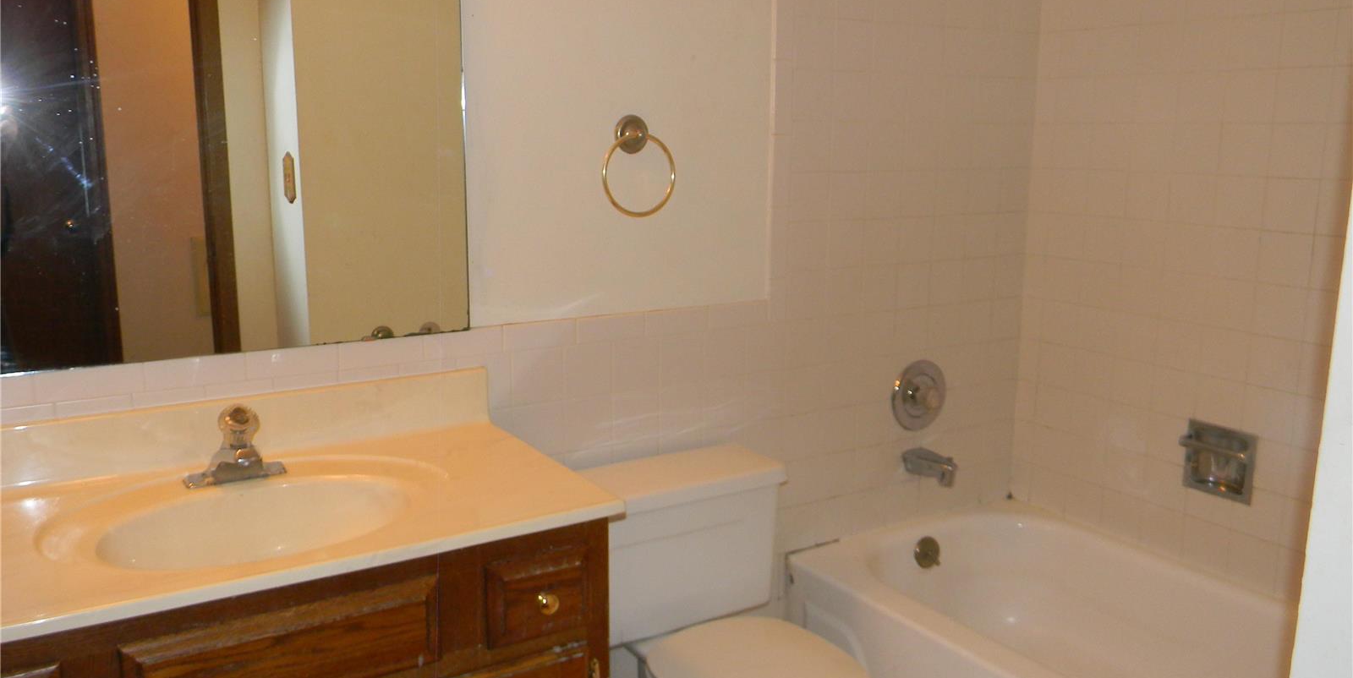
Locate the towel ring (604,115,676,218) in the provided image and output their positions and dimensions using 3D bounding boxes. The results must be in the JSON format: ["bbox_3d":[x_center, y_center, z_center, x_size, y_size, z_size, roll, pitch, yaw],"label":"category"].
[{"bbox_3d":[-0.075,-0.334,2.120,0.165,0.196,0.054,-7,13,-32],"label":"towel ring"}]

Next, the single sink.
[{"bbox_3d":[-0.604,0.307,1.605,0.573,0.139,0.433,-7,13,-32],"label":"single sink"}]

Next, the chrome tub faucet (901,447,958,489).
[{"bbox_3d":[0.614,0.312,2.647,0.064,0.070,0.130,-7,13,-32],"label":"chrome tub faucet"}]

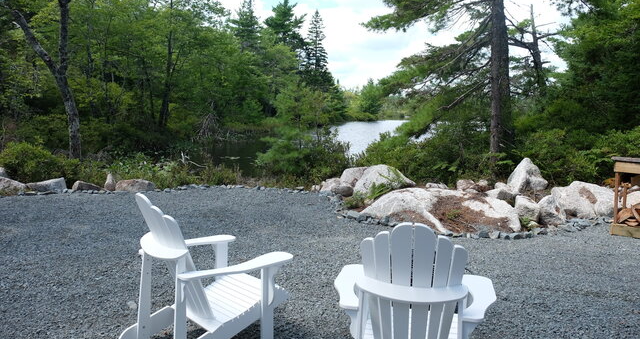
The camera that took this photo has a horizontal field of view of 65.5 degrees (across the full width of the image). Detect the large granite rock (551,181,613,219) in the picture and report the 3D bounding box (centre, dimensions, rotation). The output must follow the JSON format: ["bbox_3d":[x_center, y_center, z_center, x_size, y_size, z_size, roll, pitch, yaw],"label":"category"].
[{"bbox_3d":[3.805,0.425,7.300,0.840,0.500,0.650,1,6,0],"label":"large granite rock"}]

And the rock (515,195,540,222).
[{"bbox_3d":[2.765,0.514,6.650,0.320,0.350,0.320,1,6,0],"label":"rock"}]

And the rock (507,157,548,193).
[{"bbox_3d":[3.318,0.064,8.000,0.640,0.580,0.500,1,6,0],"label":"rock"}]

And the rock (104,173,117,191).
[{"bbox_3d":[-3.829,0.228,9.100,0.210,0.350,0.240,0,7,0],"label":"rock"}]

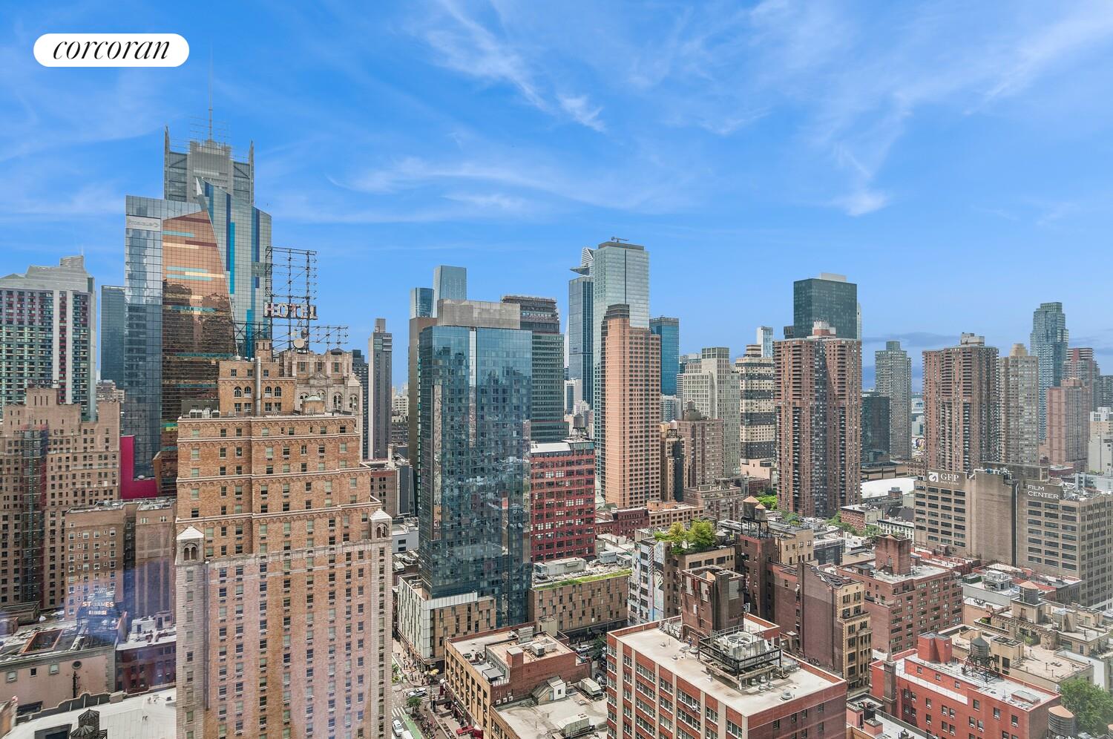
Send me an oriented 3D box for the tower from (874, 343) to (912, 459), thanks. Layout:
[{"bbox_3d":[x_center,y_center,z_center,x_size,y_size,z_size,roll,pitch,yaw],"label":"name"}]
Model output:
[{"bbox_3d":[357.090,36.340,623.700,25.800,138.000,25.800,0,-1,-29],"label":"tower"}]

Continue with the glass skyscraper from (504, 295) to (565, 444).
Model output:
[{"bbox_3d":[-29.060,25.360,430.780,52.000,148.400,42.000,1,-1,-30],"label":"glass skyscraper"}]

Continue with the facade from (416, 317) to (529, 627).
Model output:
[{"bbox_3d":[-29.600,35.720,211.920,37.000,116.900,17.000,1,-1,-30],"label":"facade"}]

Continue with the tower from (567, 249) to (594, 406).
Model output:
[{"bbox_3d":[60.450,-56.930,1143.450,63.900,345.100,63.900,0,-1,-29],"label":"tower"}]

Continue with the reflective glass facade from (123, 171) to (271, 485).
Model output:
[{"bbox_3d":[-144.810,12.040,240.970,47.100,165.000,42.000,1,-2,-29],"label":"reflective glass facade"}]

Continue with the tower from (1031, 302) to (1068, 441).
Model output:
[{"bbox_3d":[668.200,13.960,797.850,43.000,202.700,28.000,1,-1,-30],"label":"tower"}]

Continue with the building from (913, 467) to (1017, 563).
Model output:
[{"bbox_3d":[175.090,69.350,247.590,28.800,51.500,39.100,0,-1,-29],"label":"building"}]

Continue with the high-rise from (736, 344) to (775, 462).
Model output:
[{"bbox_3d":[171.160,41.860,514.970,36.000,123.600,20.000,1,-1,-30],"label":"high-rise"}]

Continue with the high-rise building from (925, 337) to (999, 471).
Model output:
[{"bbox_3d":[345.010,36.720,500.850,39.100,131.800,39.100,0,-1,-29],"label":"high-rise building"}]

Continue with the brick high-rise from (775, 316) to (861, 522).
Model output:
[{"bbox_3d":[181.200,33.940,408.240,39.100,130.800,39.100,0,-1,-29],"label":"brick high-rise"}]

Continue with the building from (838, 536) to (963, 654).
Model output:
[{"bbox_3d":[108.500,74.360,187.290,35.000,41.200,18.500,1,-1,-30],"label":"building"}]

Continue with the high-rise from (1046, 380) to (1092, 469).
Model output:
[{"bbox_3d":[485.310,55.480,555.660,28.800,97.900,24.700,0,-1,-29],"label":"high-rise"}]

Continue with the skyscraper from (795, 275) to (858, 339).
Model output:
[{"bbox_3d":[257.980,10.420,563.420,64.000,192.700,22.000,1,-1,-30],"label":"skyscraper"}]

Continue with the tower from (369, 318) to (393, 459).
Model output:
[{"bbox_3d":[-153.290,28.170,509.910,15.000,143.400,22.000,1,-1,-30],"label":"tower"}]

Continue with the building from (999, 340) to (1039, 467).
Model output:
[{"bbox_3d":[437.400,42.810,565.820,41.000,130.800,26.000,1,-1,-30],"label":"building"}]

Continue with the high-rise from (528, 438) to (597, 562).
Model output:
[{"bbox_3d":[-4.790,63.040,262.180,33.000,64.400,28.000,1,-1,-30],"label":"high-rise"}]

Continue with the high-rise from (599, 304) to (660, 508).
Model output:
[{"bbox_3d":[44.800,28.700,360.990,34.000,136.000,22.700,0,-1,-29],"label":"high-rise"}]

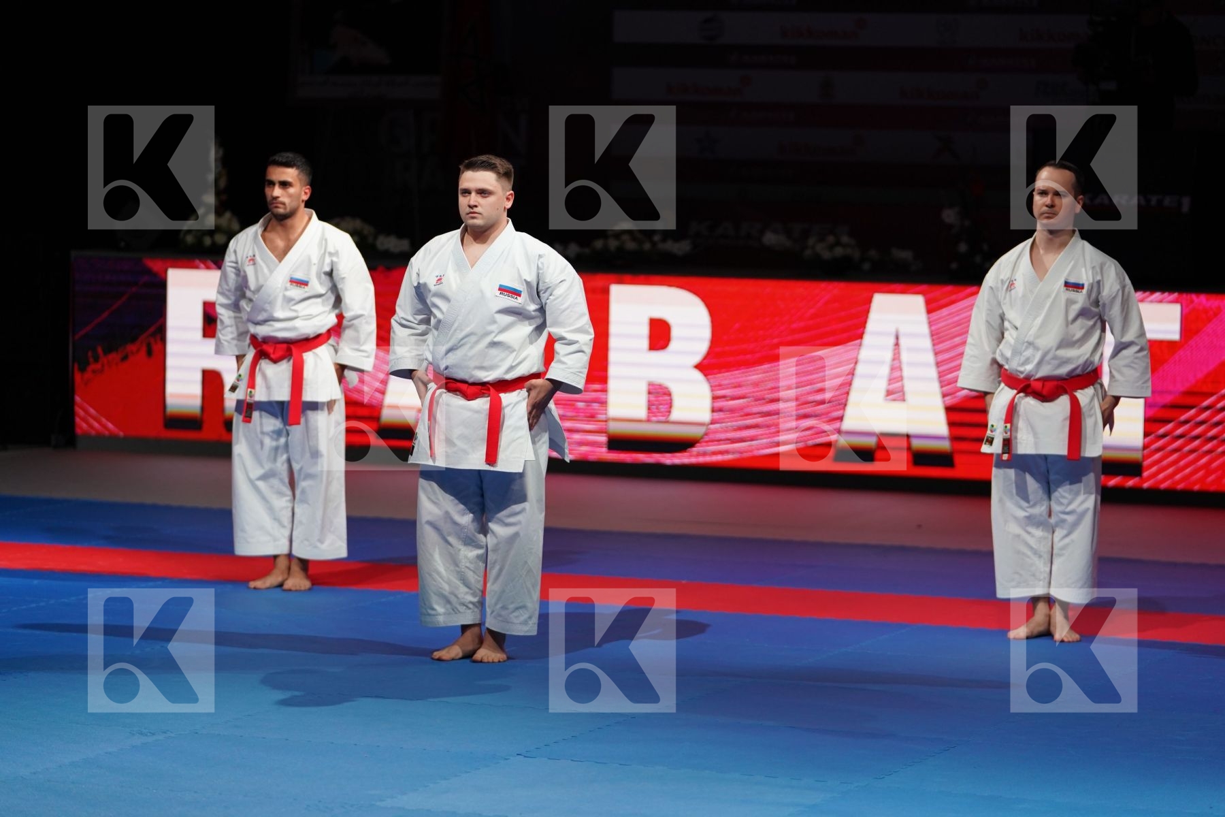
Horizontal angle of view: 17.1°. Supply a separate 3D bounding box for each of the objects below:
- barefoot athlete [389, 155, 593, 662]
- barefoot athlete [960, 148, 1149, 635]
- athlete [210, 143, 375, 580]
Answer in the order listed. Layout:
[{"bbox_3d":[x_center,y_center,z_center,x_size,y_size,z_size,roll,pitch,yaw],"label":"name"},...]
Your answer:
[{"bbox_3d":[-0.414,-0.006,13.751,0.721,1.686,0.386,3,3,20],"label":"barefoot athlete"},{"bbox_3d":[1.593,-0.034,14.823,0.710,1.723,0.386,3,3,20],"label":"barefoot athlete"},{"bbox_3d":[-1.247,-0.152,16.023,0.680,1.694,0.386,3,3,20],"label":"athlete"}]

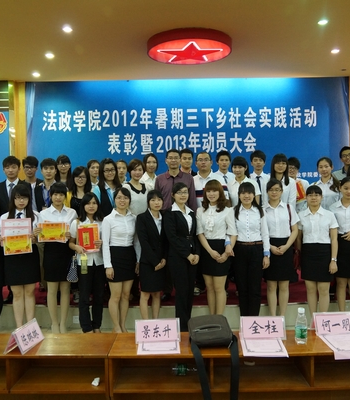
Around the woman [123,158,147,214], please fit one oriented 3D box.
[{"bbox_3d":[-0.478,0.334,5.089,0.440,1.655,0.280,-1,1,-6],"label":"woman"}]

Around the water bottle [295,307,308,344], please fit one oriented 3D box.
[{"bbox_3d":[0.759,0.756,2.500,0.067,0.215,0.067,-1,3,0],"label":"water bottle"}]

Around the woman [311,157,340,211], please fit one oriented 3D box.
[{"bbox_3d":[1.891,0.291,5.241,0.440,1.658,0.280,-1,3,7],"label":"woman"}]

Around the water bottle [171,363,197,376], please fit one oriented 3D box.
[{"bbox_3d":[0.069,0.867,2.130,0.178,0.062,0.062,-1,1,0],"label":"water bottle"}]

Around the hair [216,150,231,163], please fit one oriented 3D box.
[{"bbox_3d":[0.632,-0.553,5.400,0.180,0.180,0.200,-1,1,6],"label":"hair"}]

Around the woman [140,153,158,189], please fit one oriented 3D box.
[{"bbox_3d":[-0.328,0.276,5.420,0.430,1.751,0.280,-1,1,-3],"label":"woman"}]

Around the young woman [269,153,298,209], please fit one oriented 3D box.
[{"bbox_3d":[1.339,0.280,5.149,0.430,1.694,0.270,-1,1,12],"label":"young woman"}]

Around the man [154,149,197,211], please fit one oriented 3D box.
[{"bbox_3d":[0.019,0.263,5.125,0.500,1.783,0.290,-1,3,0],"label":"man"}]

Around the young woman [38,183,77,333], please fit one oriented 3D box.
[{"bbox_3d":[-1.260,0.644,4.592,0.450,1.673,0.300,-1,3,-3],"label":"young woman"}]

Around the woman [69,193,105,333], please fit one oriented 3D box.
[{"bbox_3d":[-0.936,0.688,4.538,0.440,1.529,0.360,-1,1,-10],"label":"woman"}]

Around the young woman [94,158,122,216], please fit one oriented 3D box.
[{"bbox_3d":[-0.794,0.332,5.092,0.440,1.672,0.280,-1,3,-5],"label":"young woman"}]

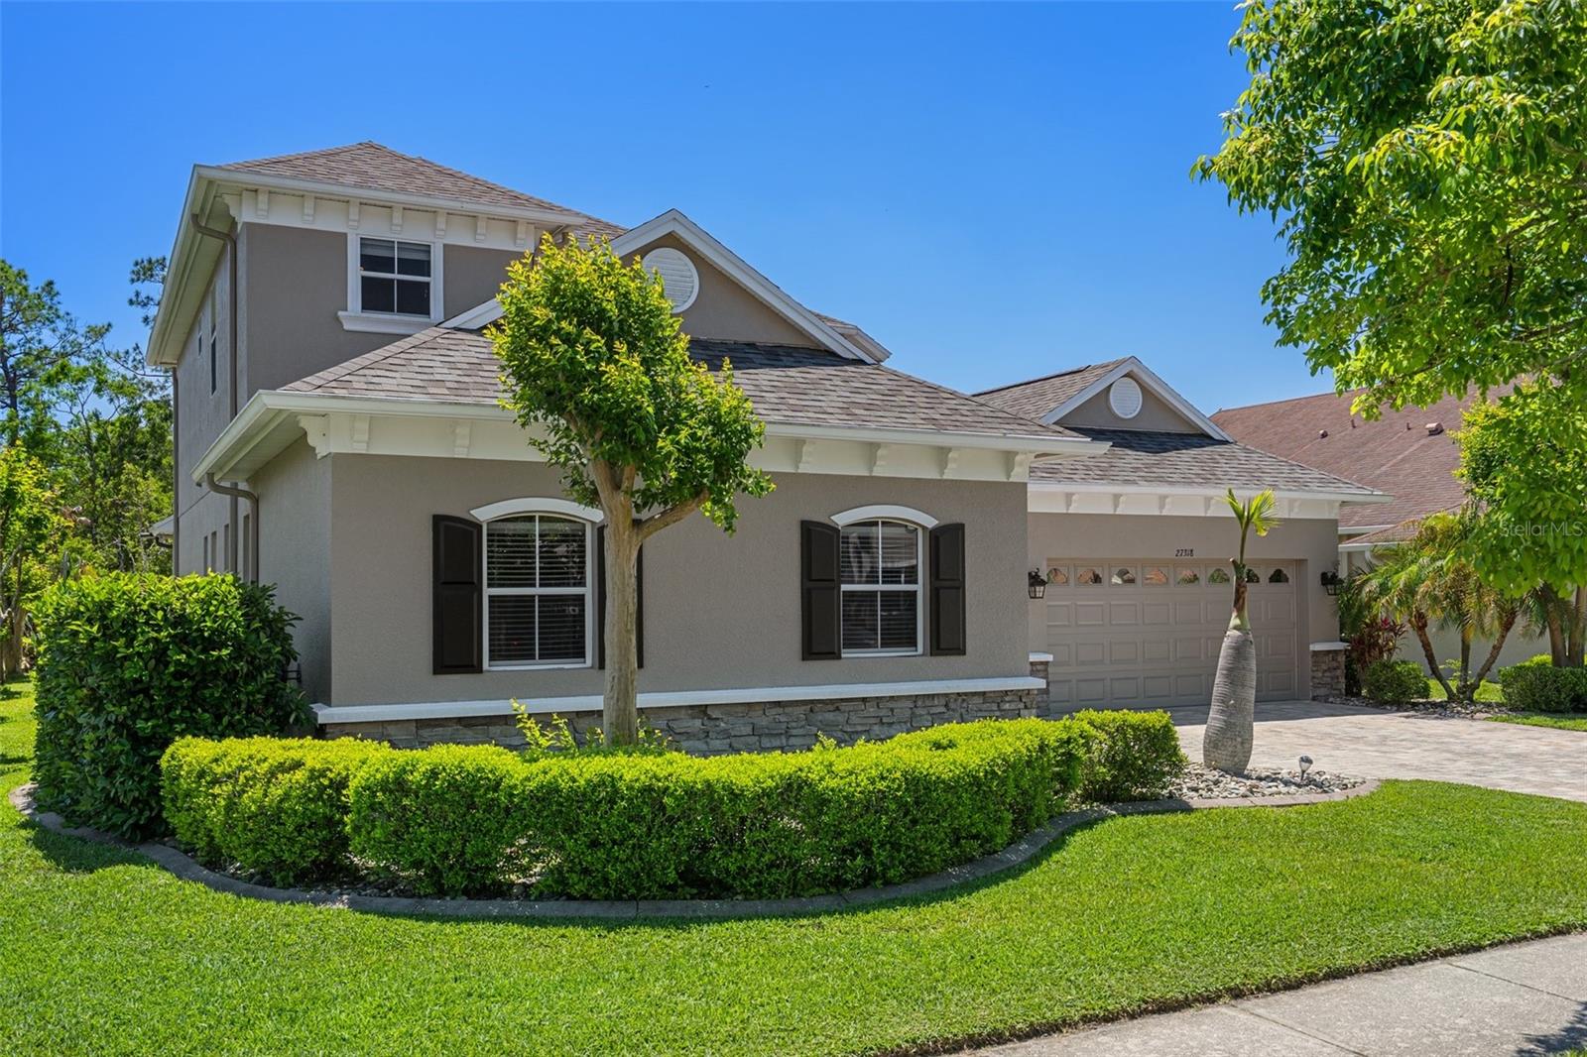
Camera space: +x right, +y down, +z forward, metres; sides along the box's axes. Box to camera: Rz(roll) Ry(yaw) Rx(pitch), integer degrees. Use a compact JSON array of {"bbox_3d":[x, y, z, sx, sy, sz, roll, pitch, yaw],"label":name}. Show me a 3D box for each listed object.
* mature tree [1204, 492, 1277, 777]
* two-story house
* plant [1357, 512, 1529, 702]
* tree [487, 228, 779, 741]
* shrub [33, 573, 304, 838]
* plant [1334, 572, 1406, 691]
[{"bbox_3d":[4.240,0.950,12.150,0.680,2.680,0.600,1,-2,-28],"label":"mature tree"},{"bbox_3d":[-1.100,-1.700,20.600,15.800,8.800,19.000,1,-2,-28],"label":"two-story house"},{"bbox_3d":[9.850,1.180,19.300,2.650,2.900,2.500,1,-2,-28],"label":"plant"},{"bbox_3d":[-1.120,0.030,8.900,1.980,4.100,1.800,0,-2,0],"label":"tree"},{"bbox_3d":[-4.650,1.230,9.550,2.050,1.820,2.000,1,-2,-28],"label":"shrub"},{"bbox_3d":[9.000,1.630,19.900,1.200,1.950,1.100,1,-2,-28],"label":"plant"}]

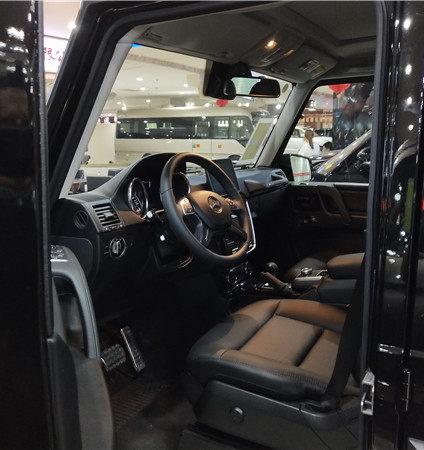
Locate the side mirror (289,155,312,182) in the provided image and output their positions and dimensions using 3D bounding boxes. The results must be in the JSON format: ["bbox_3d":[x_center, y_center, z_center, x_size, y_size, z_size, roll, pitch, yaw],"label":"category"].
[{"bbox_3d":[0.437,-0.293,2.695,0.100,0.165,0.210,8,13,40],"label":"side mirror"}]

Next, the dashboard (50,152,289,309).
[{"bbox_3d":[-0.017,-0.051,1.943,0.300,0.450,1.390,5,11,28],"label":"dashboard"}]

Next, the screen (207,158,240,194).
[{"bbox_3d":[0.031,-0.171,1.854,0.025,0.122,0.200,-17,0,30],"label":"screen"}]

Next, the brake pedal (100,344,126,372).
[{"bbox_3d":[-0.335,0.445,1.744,0.030,0.066,0.092,-19,-1,30],"label":"brake pedal"}]

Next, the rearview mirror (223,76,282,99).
[{"bbox_3d":[0.136,-0.470,1.789,0.235,0.068,0.045,-8,16,-36],"label":"rearview mirror"}]

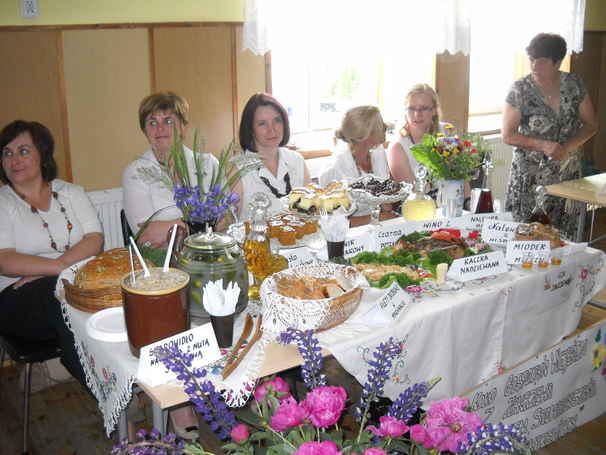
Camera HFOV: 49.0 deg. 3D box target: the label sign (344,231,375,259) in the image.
[{"bbox_3d":[0.173,0.067,2.591,0.210,0.084,0.070,-11,18,-36],"label":"label sign"}]

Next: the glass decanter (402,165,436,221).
[{"bbox_3d":[0.561,-0.159,3.199,0.155,0.255,0.155,-1,16,0],"label":"glass decanter"}]

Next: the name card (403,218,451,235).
[{"bbox_3d":[0.525,0.006,2.837,0.230,0.070,0.065,-7,16,-24],"label":"name card"}]

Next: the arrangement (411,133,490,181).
[{"bbox_3d":[0.711,-0.340,3.206,0.350,0.220,0.310,-1,16,0],"label":"arrangement"}]

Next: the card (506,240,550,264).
[{"bbox_3d":[0.874,0.090,2.604,0.166,0.094,0.065,-1,16,2],"label":"card"}]

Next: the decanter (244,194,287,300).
[{"bbox_3d":[-0.134,0.049,2.179,0.145,0.335,0.145,-1,15,0],"label":"decanter"}]

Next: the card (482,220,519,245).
[{"bbox_3d":[0.844,0.019,2.721,0.200,0.100,0.060,5,16,19],"label":"card"}]

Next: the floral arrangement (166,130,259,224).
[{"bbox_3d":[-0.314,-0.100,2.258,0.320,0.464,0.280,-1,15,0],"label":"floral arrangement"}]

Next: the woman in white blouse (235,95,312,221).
[{"bbox_3d":[-0.079,0.083,2.982,0.470,1.317,0.700,-8,17,-27],"label":"woman in white blouse"}]

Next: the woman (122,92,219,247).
[{"bbox_3d":[-0.509,0.150,2.860,0.480,1.360,0.700,-5,17,-11],"label":"woman"}]

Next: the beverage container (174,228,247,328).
[{"bbox_3d":[-0.272,0.132,2.002,0.222,0.267,0.222,-1,15,0],"label":"beverage container"}]

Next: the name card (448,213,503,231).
[{"bbox_3d":[0.828,-0.035,3.058,0.200,0.090,0.070,-4,16,-9],"label":"name card"}]

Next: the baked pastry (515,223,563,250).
[{"bbox_3d":[0.995,0.035,2.829,0.190,0.068,0.170,-6,17,-17],"label":"baked pastry"}]

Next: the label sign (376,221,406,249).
[{"bbox_3d":[0.369,0.033,2.834,0.160,0.100,0.065,-9,18,-25],"label":"label sign"}]

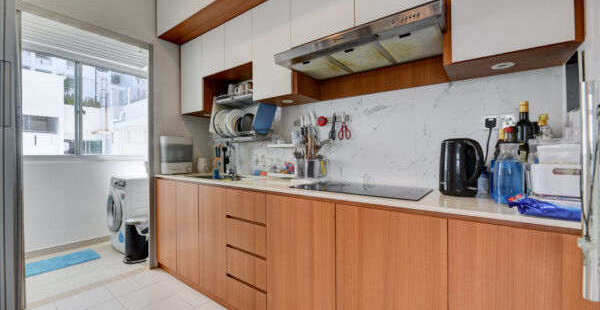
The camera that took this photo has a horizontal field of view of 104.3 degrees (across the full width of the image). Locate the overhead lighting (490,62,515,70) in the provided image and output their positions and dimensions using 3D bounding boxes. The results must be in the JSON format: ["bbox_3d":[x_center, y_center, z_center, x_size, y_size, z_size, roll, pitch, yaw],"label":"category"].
[{"bbox_3d":[0.980,-0.427,1.125,0.090,0.012,0.090,0,0,36],"label":"overhead lighting"}]

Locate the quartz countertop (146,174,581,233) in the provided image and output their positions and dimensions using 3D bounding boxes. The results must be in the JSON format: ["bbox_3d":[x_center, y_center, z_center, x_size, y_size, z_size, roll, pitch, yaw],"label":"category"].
[{"bbox_3d":[-0.116,0.214,1.737,2.830,0.035,0.590,0,0,36],"label":"quartz countertop"}]

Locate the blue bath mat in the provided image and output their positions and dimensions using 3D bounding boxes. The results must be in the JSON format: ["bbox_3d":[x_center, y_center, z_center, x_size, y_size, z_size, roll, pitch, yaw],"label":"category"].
[{"bbox_3d":[-2.512,1.122,2.444,0.430,0.015,0.570,0,0,36],"label":"blue bath mat"}]

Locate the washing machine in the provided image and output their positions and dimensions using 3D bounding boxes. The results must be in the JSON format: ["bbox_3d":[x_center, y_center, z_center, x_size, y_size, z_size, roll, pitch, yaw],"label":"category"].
[{"bbox_3d":[-2.039,0.705,3.010,0.560,0.850,0.600,0,0,36],"label":"washing machine"}]

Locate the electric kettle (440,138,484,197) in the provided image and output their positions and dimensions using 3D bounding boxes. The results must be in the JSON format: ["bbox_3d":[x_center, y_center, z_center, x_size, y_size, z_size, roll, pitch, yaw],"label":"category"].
[{"bbox_3d":[0.787,0.059,1.132,0.160,0.277,0.210,0,0,-22],"label":"electric kettle"}]

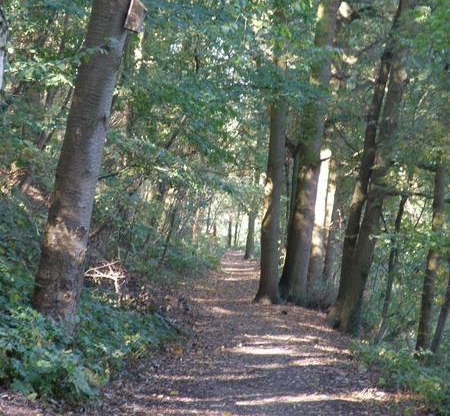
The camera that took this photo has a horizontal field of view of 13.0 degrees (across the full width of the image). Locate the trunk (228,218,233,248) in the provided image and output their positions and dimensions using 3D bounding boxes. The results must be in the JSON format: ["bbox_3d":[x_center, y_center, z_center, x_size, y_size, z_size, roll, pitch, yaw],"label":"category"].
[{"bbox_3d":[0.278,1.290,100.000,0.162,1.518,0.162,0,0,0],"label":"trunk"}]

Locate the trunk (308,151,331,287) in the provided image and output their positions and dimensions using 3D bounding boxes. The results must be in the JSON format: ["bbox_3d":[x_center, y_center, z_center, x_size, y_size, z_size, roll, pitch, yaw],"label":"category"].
[{"bbox_3d":[2.200,0.221,46.000,0.314,3.213,0.314,4,0,0],"label":"trunk"}]

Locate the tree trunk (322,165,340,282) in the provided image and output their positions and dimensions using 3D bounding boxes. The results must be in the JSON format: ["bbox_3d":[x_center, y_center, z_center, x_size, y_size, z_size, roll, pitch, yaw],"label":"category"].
[{"bbox_3d":[2.587,0.377,48.000,0.279,2.866,0.279,3,0,0],"label":"tree trunk"}]

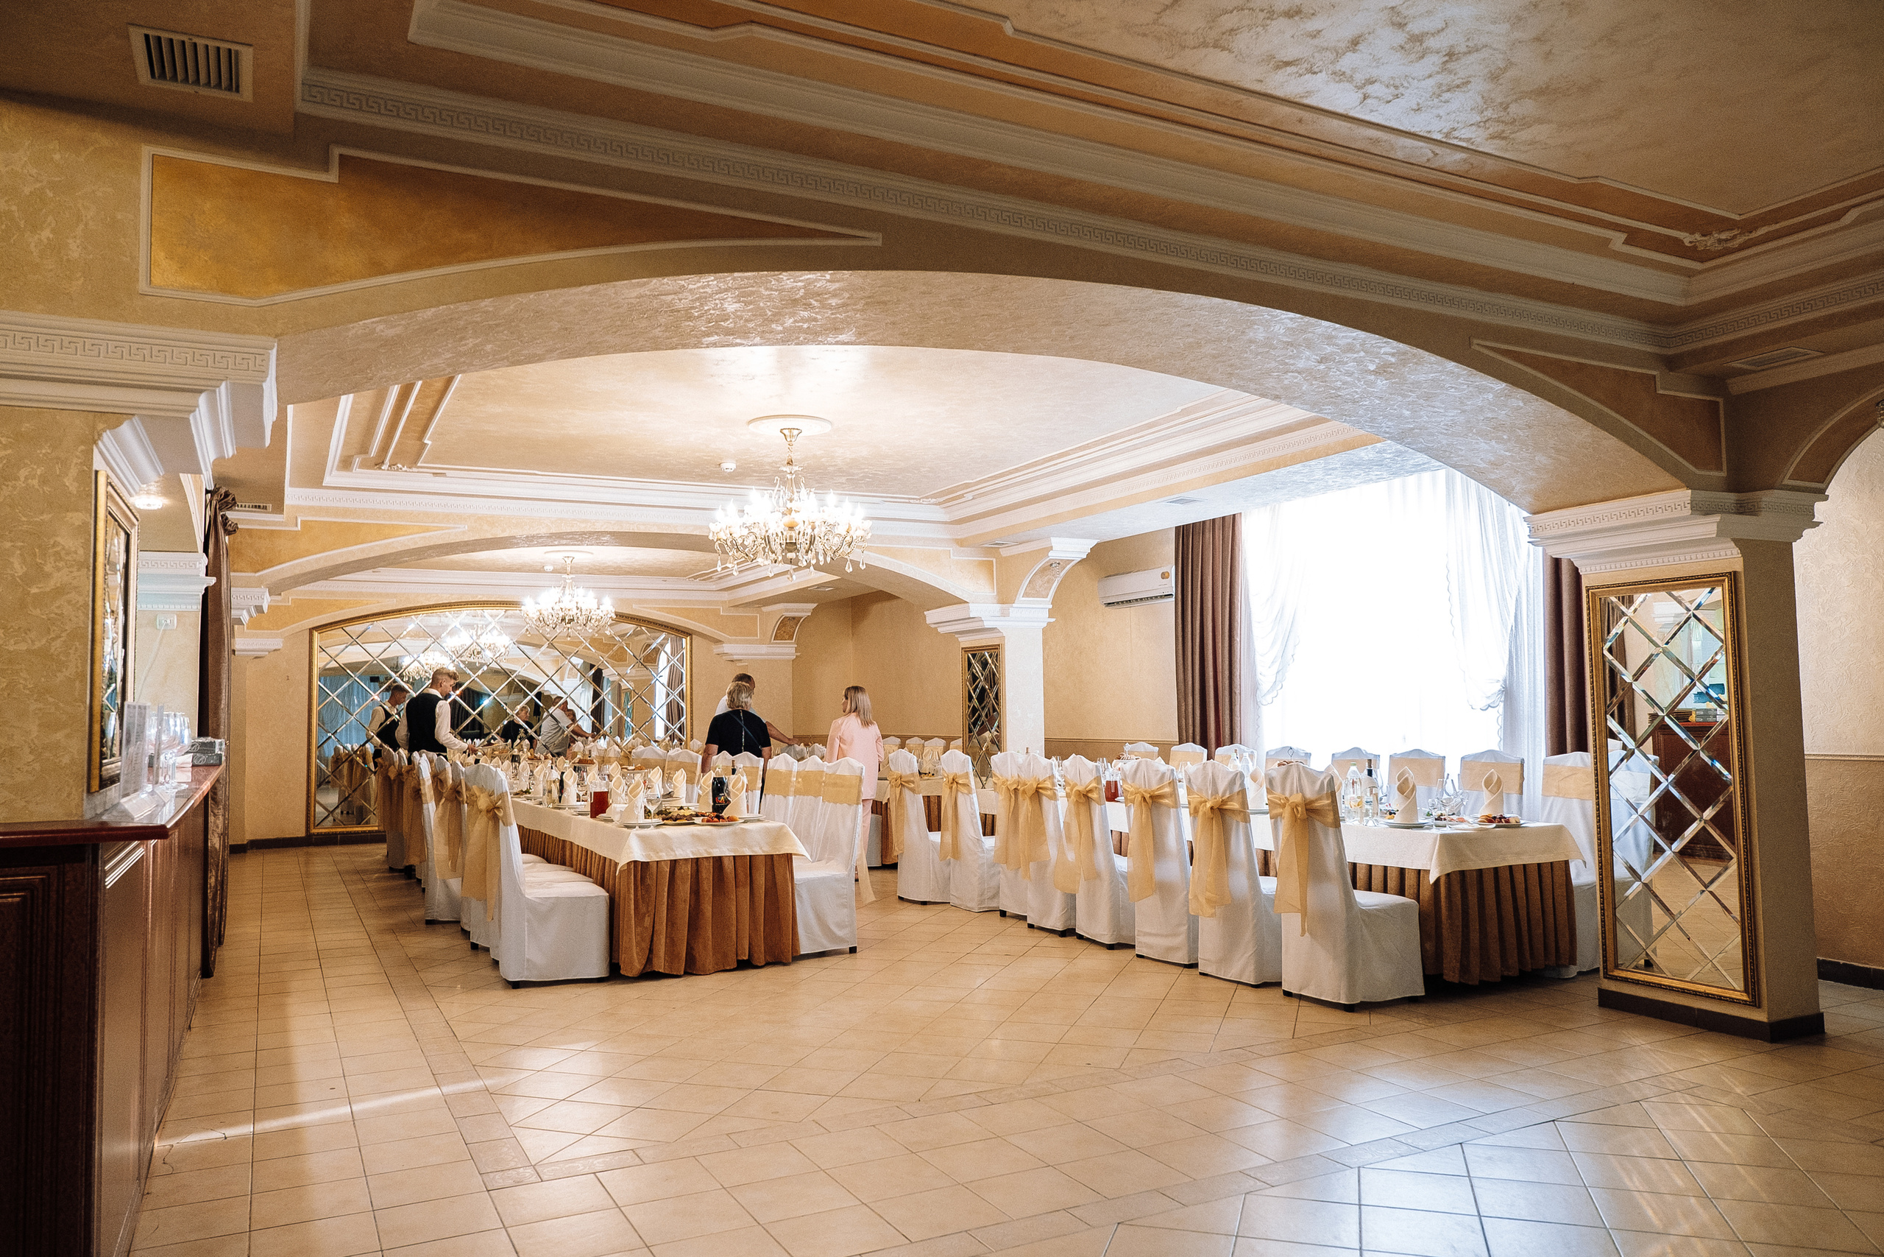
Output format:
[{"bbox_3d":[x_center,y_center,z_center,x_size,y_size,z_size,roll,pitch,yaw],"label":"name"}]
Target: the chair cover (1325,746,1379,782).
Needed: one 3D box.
[{"bbox_3d":[2.644,1.352,8.441,0.574,1.095,0.434,2,-5,-28],"label":"chair cover"}]

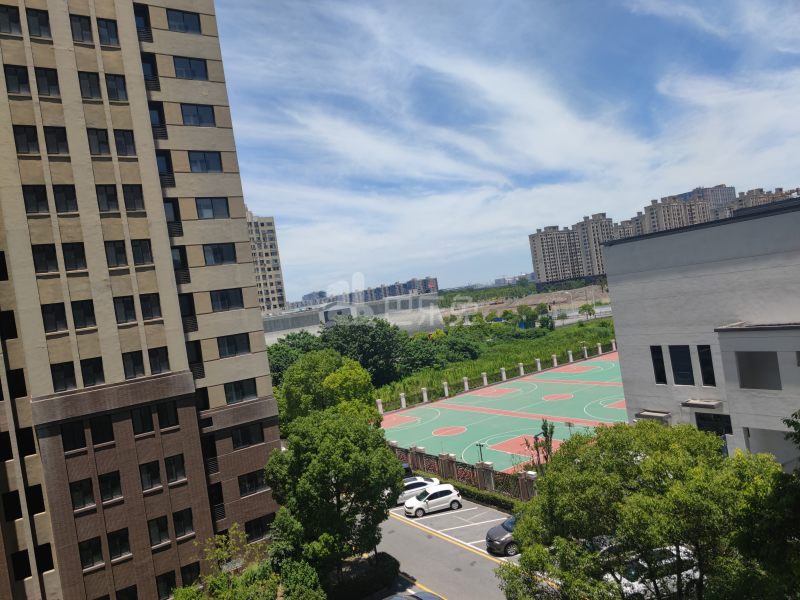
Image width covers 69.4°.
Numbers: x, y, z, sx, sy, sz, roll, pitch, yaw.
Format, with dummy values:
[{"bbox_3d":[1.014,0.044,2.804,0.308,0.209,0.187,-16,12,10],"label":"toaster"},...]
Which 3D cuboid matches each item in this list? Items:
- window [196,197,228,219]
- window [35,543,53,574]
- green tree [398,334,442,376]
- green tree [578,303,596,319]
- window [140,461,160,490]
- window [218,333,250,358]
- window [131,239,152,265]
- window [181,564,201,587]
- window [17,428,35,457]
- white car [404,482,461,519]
[{"bbox_3d":[-11.646,-5.705,35.990,1.947,1.292,0.150,-9,1,-35],"label":"window"},{"bbox_3d":[-17.963,13.077,29.218,0.700,1.403,0.150,-9,1,-35],"label":"window"},{"bbox_3d":[3.690,9.990,104.000,7.800,7.600,7.400,-9,0,0],"label":"green tree"},{"bbox_3d":[54.105,3.384,167.467,4.700,4.600,4.700,-8,1,18],"label":"green tree"},{"bbox_3d":[-13.109,9.196,30.350,0.949,1.379,0.150,-9,1,-35],"label":"window"},{"bbox_3d":[-10.300,2.871,35.968,1.950,1.300,0.200,-9,0,-35],"label":"window"},{"bbox_3d":[-13.522,-2.509,30.385,0.950,1.370,0.200,-9,0,-35],"label":"window"},{"bbox_3d":[-11.208,14.971,31.257,0.944,1.372,0.140,-9,1,-35],"label":"window"},{"bbox_3d":[-18.334,7.001,28.302,0.720,1.367,0.150,-9,1,-35],"label":"window"},{"bbox_3d":[2.206,13.520,39.270,3.980,1.470,1.690,-9,0,-12],"label":"white car"}]

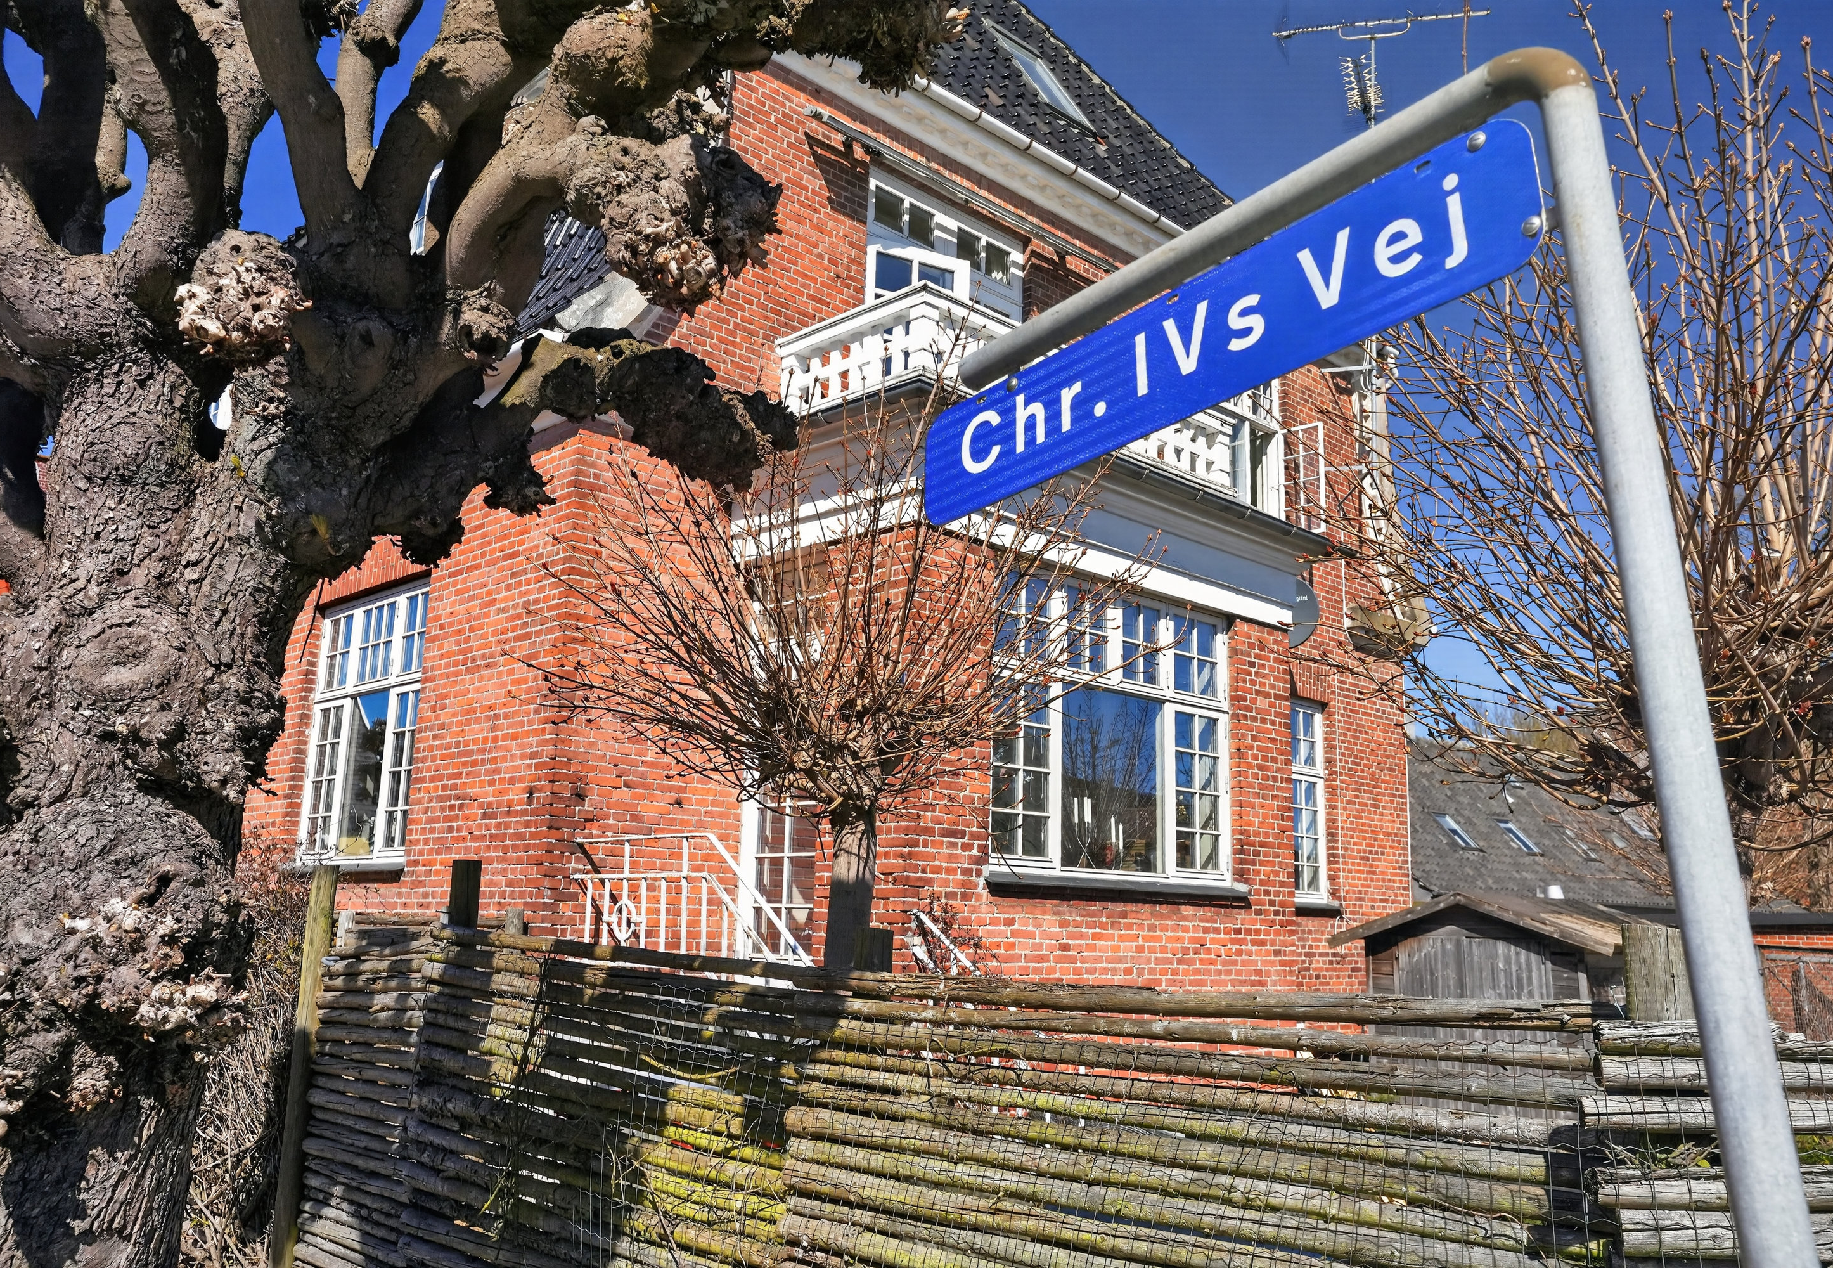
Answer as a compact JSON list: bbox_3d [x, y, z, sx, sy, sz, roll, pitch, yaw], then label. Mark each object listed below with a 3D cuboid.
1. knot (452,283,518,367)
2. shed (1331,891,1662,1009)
[{"bbox_3d":[-1.134,-0.811,3.900,0.165,0.205,0.160,9,-13,-32],"label":"knot"},{"bbox_3d":[5.448,3.364,13.152,2.180,2.030,2.670,10,-14,-38],"label":"shed"}]

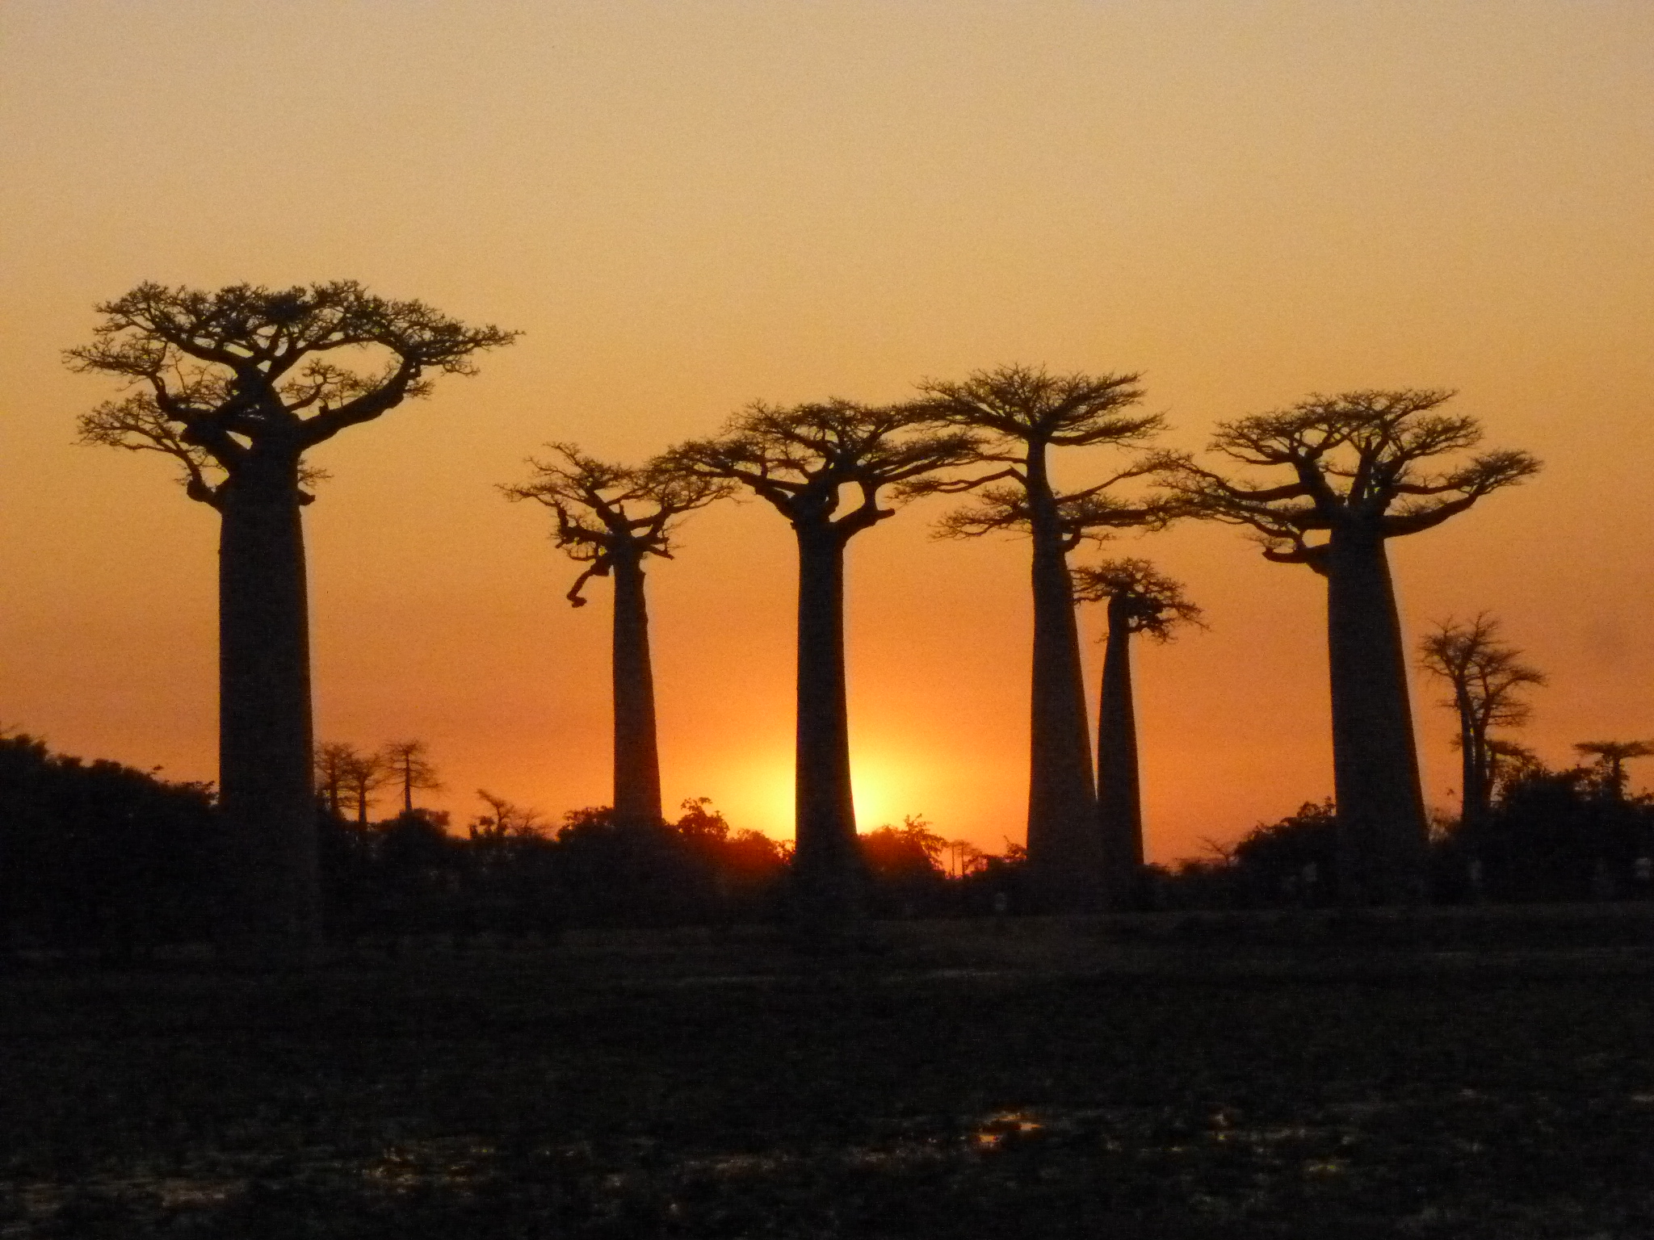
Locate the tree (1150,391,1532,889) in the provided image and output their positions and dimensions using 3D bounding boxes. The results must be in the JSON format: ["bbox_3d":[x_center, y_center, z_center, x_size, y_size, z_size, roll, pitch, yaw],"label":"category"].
[{"bbox_3d":[17.896,0.954,123.000,12.734,17.741,12.352,-2,-4,0],"label":"tree"}]

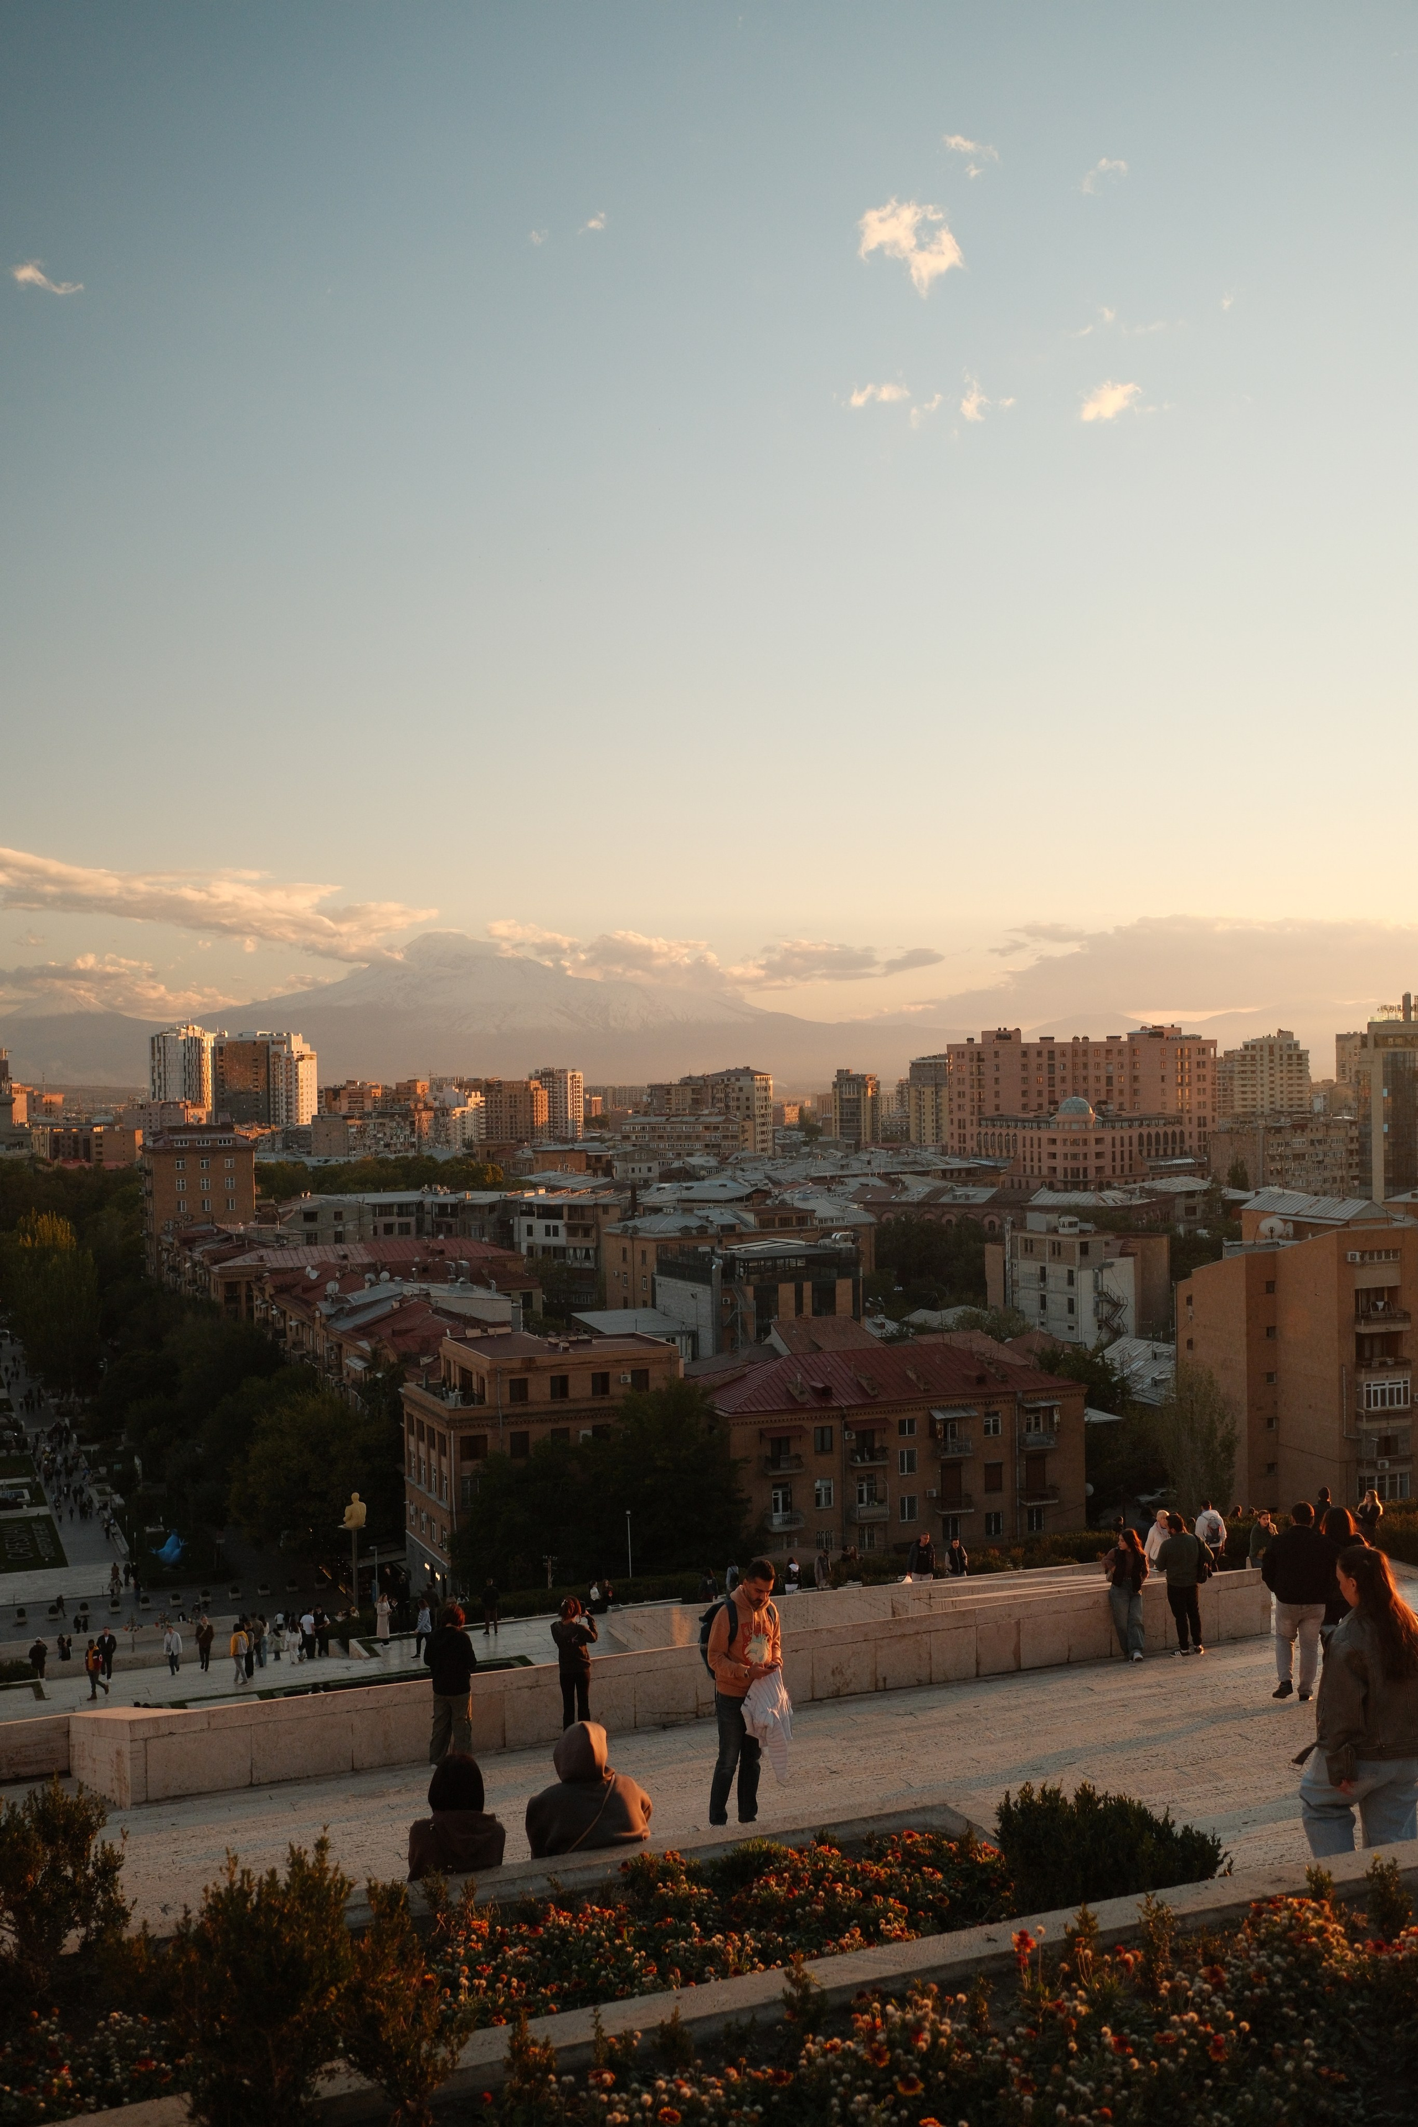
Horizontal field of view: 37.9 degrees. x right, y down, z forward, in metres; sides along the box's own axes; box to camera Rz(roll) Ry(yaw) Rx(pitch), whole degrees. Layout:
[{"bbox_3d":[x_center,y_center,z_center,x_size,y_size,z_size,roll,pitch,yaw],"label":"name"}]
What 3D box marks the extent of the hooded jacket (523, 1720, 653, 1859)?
[{"bbox_3d":[-0.559,3.404,9.599,0.600,0.720,0.480,-1,0,-9],"label":"hooded jacket"}]

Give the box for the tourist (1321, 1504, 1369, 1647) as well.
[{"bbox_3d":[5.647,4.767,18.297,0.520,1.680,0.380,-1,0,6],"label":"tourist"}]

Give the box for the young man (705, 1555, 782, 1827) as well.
[{"bbox_3d":[0.221,3.978,12.997,0.500,1.740,0.380,-1,0,-37],"label":"young man"}]

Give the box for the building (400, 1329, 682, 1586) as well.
[{"bbox_3d":[-11.906,29.376,147.133,16.800,19.000,12.500,-1,0,-25],"label":"building"}]

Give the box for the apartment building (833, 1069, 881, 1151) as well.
[{"bbox_3d":[71.473,26.727,1012.079,19.000,46.000,18.000,-1,0,25],"label":"apartment building"}]

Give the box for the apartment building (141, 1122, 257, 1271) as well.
[{"bbox_3d":[-81.647,25.631,329.913,15.200,32.000,15.000,-1,0,-25],"label":"apartment building"}]

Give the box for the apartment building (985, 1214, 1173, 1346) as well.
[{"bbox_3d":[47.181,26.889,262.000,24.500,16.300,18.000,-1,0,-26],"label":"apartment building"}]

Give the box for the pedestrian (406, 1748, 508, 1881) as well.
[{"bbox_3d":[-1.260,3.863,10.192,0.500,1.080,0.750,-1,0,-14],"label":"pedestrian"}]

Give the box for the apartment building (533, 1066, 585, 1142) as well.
[{"bbox_3d":[-88.934,28.549,1223.128,24.000,50.000,18.000,-1,0,25],"label":"apartment building"}]

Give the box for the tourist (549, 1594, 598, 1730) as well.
[{"bbox_3d":[-1.440,6.569,22.297,0.520,1.650,0.420,-1,0,14],"label":"tourist"}]

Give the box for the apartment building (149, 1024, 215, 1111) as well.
[{"bbox_3d":[-263.125,15.237,1031.973,26.000,68.000,24.000,-1,0,-1],"label":"apartment building"}]

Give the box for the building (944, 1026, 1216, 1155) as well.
[{"bbox_3d":[93.399,12.958,519.180,65.000,42.000,25.000,-1,0,9],"label":"building"}]

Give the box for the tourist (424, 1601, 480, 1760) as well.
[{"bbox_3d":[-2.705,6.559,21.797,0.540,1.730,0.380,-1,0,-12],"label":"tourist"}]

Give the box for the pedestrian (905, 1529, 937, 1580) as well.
[{"bbox_3d":[3.973,9.585,38.497,0.550,1.750,0.380,-1,0,6],"label":"pedestrian"}]

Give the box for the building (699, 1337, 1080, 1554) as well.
[{"bbox_3d":[9.838,24.826,130.372,24.505,13.400,13.282,-1,0,-23],"label":"building"}]

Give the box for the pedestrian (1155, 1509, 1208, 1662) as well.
[{"bbox_3d":[5.846,6.418,25.497,0.550,1.770,0.380,-1,0,-9],"label":"pedestrian"}]

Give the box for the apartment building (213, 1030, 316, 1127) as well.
[{"bbox_3d":[-217.419,16.441,1015.863,45.000,62.000,19.000,-1,0,18],"label":"apartment building"}]

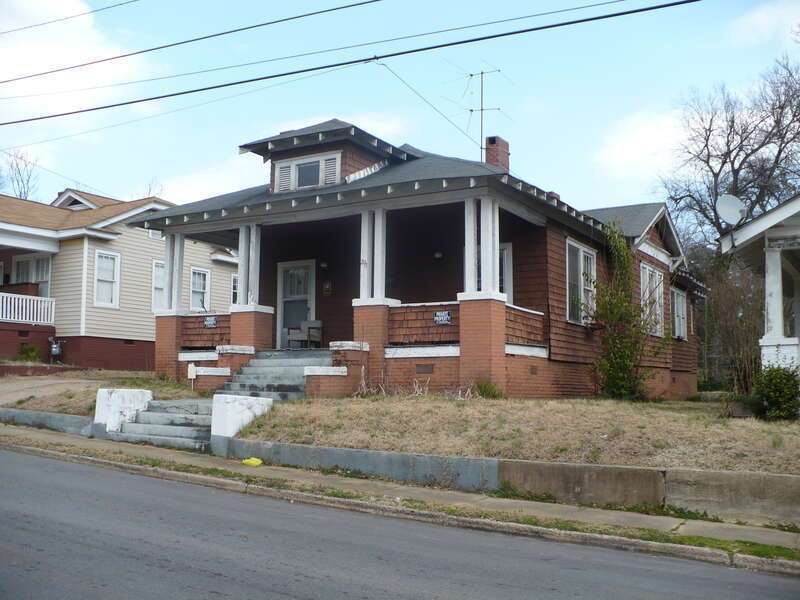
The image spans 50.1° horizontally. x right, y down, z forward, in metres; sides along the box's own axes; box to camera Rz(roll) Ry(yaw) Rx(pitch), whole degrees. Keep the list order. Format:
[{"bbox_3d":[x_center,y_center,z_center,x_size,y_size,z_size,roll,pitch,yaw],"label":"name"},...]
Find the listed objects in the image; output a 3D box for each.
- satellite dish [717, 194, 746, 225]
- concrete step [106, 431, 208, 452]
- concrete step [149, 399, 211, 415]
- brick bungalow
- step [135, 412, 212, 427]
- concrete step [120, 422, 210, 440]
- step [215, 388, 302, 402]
[{"bbox_3d":[5.699,-1.539,14.700,0.470,0.520,0.320,2,-7,-20],"label":"satellite dish"},{"bbox_3d":[-3.942,2.331,14.170,2.290,0.160,0.310,-3,-7,29],"label":"concrete step"},{"bbox_3d":[-3.483,1.893,15.033,2.290,0.200,0.310,-3,-7,29],"label":"concrete step"},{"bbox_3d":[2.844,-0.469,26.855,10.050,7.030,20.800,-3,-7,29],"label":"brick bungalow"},{"bbox_3d":[-3.632,2.056,14.752,2.290,0.195,0.310,-3,-7,29],"label":"step"},{"bbox_3d":[-3.787,2.209,14.460,2.290,0.175,0.320,-3,-7,29],"label":"concrete step"},{"bbox_3d":[-2.772,1.949,17.338,2.250,0.185,0.270,-3,-7,29],"label":"step"}]

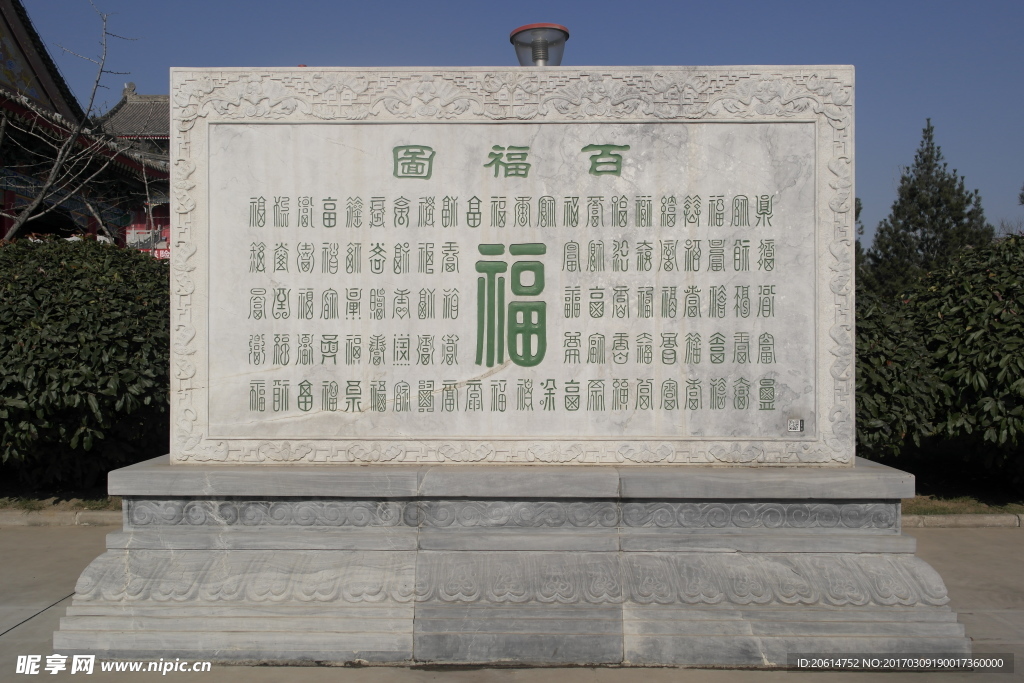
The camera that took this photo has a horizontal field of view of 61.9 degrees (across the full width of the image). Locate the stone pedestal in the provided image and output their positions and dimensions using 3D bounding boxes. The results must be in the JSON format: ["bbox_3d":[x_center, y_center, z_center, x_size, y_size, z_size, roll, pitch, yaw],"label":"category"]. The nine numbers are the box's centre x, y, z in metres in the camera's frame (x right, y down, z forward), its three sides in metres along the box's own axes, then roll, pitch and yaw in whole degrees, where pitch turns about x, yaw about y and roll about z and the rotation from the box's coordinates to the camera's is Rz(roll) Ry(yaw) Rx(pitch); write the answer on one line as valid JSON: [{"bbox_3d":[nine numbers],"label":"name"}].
[{"bbox_3d":[-0.010,1.137,4.870,4.520,0.920,1.310,0,0,1],"label":"stone pedestal"}]

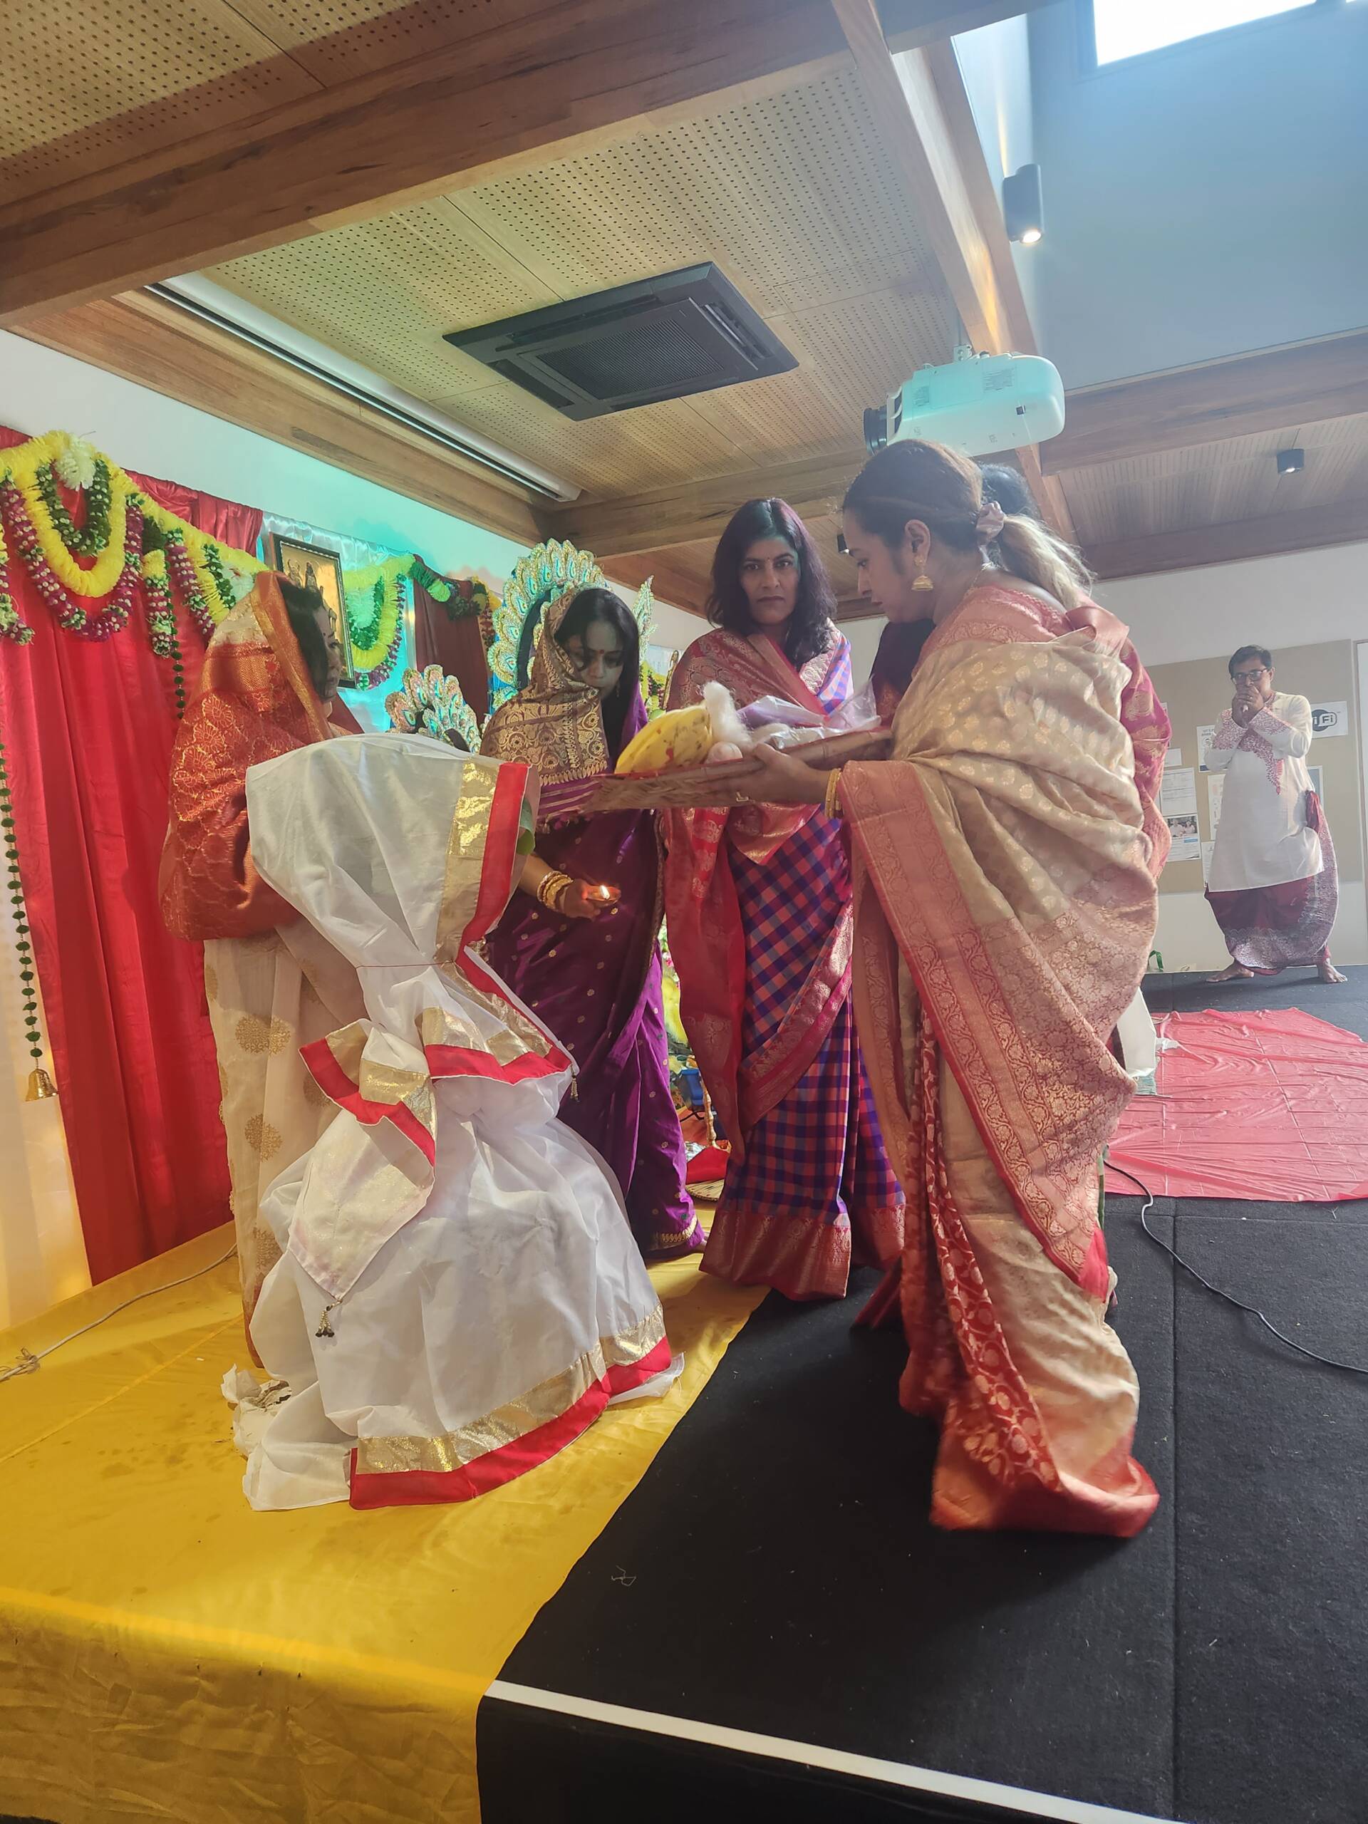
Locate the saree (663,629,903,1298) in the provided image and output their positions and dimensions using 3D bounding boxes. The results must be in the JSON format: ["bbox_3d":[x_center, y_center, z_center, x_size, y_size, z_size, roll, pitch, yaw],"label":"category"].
[{"bbox_3d":[0.237,0.071,2.647,0.510,1.390,0.420,-4,3,16],"label":"saree"}]

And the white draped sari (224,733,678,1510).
[{"bbox_3d":[-0.462,0.276,2.067,0.780,1.150,0.620,-5,3,-8],"label":"white draped sari"}]

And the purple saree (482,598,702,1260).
[{"bbox_3d":[-0.208,0.015,2.865,0.480,1.550,0.420,-6,3,-20],"label":"purple saree"}]

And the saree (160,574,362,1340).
[{"bbox_3d":[-0.846,0.085,2.478,0.430,1.550,0.450,-6,3,-32],"label":"saree"}]

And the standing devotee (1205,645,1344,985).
[{"bbox_3d":[3.074,-0.524,6.381,0.680,1.750,0.460,-3,3,27],"label":"standing devotee"}]

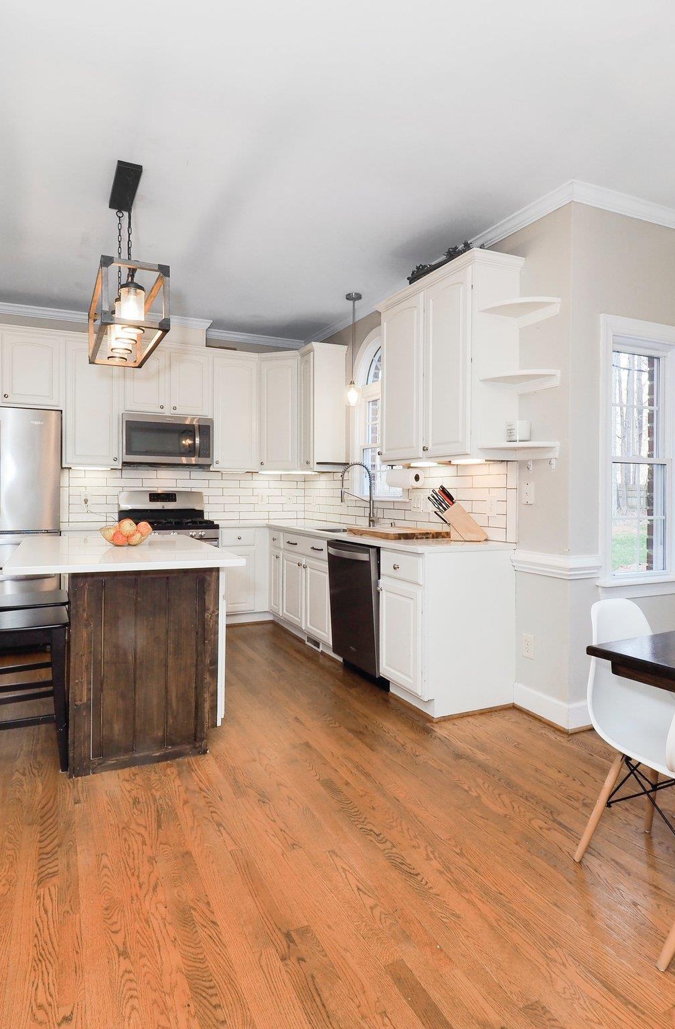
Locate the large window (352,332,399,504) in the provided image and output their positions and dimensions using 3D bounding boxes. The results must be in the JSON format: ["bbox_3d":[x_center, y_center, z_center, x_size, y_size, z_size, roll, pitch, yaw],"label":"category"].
[{"bbox_3d":[0.338,-0.794,4.460,0.100,1.380,0.920,-1,2,-26],"label":"large window"}]

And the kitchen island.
[{"bbox_3d":[-1.174,0.612,2.987,0.949,0.892,1.441,0,2,-27],"label":"kitchen island"}]

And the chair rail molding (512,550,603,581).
[{"bbox_3d":[1.162,0.259,2.953,0.250,0.120,0.430,-1,2,-26],"label":"chair rail molding"}]

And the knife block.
[{"bbox_3d":[0.713,0.038,3.034,0.250,0.220,0.100,1,2,17],"label":"knife block"}]

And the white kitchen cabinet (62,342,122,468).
[{"bbox_3d":[-2.099,-0.924,4.739,0.439,1.044,0.340,0,2,-27],"label":"white kitchen cabinet"}]

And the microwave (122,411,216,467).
[{"bbox_3d":[-1.543,-0.653,4.980,0.760,0.415,0.400,-1,2,-26],"label":"microwave"}]

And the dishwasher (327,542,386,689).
[{"bbox_3d":[0.348,0.595,3.634,0.610,0.860,0.600,-1,2,-26],"label":"dishwasher"}]

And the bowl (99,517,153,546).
[{"bbox_3d":[-1.175,0.089,3.095,0.280,0.150,0.280,0,2,-27],"label":"bowl"}]

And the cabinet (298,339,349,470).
[{"bbox_3d":[-0.131,-0.922,5.018,0.329,1.074,0.370,0,2,-27],"label":"cabinet"}]

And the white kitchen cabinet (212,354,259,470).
[{"bbox_3d":[-1.010,-0.931,5.283,0.437,1.054,0.340,0,2,-27],"label":"white kitchen cabinet"}]

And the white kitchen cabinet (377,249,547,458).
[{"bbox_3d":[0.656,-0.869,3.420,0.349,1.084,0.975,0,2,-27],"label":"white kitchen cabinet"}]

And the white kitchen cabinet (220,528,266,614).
[{"bbox_3d":[-0.957,0.534,5.205,0.449,0.840,0.620,0,2,-27],"label":"white kitchen cabinet"}]

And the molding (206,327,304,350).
[{"bbox_3d":[-0.796,-1.749,5.519,1.030,0.095,0.090,-1,2,-26],"label":"molding"}]

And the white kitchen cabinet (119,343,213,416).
[{"bbox_3d":[-1.554,-1.171,5.012,0.760,0.590,0.330,-1,2,-26],"label":"white kitchen cabinet"}]

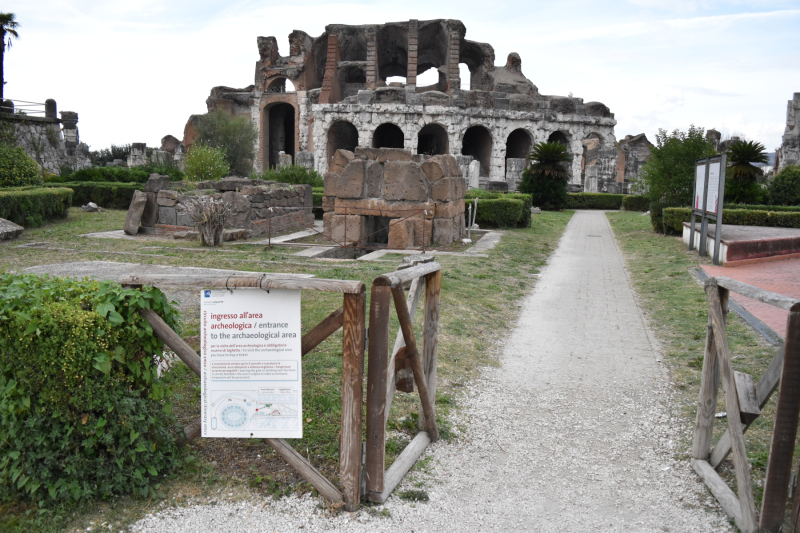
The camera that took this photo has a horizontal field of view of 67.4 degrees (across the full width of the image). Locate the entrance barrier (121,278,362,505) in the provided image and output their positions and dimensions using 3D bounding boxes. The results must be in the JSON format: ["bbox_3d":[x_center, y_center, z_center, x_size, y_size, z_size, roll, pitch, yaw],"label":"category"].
[{"bbox_3d":[-0.765,0.610,2.930,1.170,1.120,0.130,2,8,5],"label":"entrance barrier"}]

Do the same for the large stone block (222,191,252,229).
[{"bbox_3d":[-4.255,-1.526,16.141,0.835,0.992,0.500,3,9,12],"label":"large stone block"}]

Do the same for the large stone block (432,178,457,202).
[{"bbox_3d":[1.065,-1.896,14.835,0.415,0.580,0.700,3,9,11],"label":"large stone block"}]

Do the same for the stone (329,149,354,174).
[{"bbox_3d":[-1.434,-2.631,15.227,0.542,0.612,0.700,3,9,11],"label":"stone"}]

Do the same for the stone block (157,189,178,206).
[{"bbox_3d":[-6.661,-2.021,17.631,0.749,0.490,0.500,3,9,18],"label":"stone block"}]

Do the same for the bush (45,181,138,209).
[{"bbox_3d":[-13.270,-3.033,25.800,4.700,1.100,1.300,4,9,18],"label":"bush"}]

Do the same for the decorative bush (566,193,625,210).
[{"bbox_3d":[10.337,-3.495,32.041,3.012,0.879,1.000,2,9,14],"label":"decorative bush"}]

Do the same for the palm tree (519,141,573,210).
[{"bbox_3d":[7.507,-4.716,30.943,2.750,3.600,2.700,2,9,16],"label":"palm tree"}]

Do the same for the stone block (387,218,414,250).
[{"bbox_3d":[0.174,-0.799,14.434,0.675,0.699,0.600,4,9,27],"label":"stone block"}]

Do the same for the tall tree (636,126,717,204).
[{"bbox_3d":[9.741,-3.252,21.253,2.750,3.450,2.700,3,9,20],"label":"tall tree"}]

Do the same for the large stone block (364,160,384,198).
[{"bbox_3d":[-0.648,-2.168,14.950,0.460,0.930,0.450,3,9,14],"label":"large stone block"}]

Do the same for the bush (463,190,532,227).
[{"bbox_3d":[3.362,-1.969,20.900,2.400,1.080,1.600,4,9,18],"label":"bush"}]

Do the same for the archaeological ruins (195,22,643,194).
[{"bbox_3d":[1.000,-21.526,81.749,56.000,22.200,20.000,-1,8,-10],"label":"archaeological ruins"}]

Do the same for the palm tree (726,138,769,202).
[{"bbox_3d":[17.960,-4.703,31.000,2.400,3.800,2.400,6,10,30],"label":"palm tree"}]

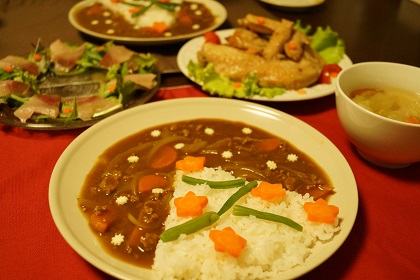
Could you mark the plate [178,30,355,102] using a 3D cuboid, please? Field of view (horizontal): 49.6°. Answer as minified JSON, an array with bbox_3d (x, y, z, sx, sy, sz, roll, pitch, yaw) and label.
[{"bbox_3d":[0.072,-0.100,0.616,0.232,0.023,0.232,1,34,-1],"label":"plate"}]

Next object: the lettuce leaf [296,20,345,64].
[{"bbox_3d":[0.151,-0.137,0.646,0.075,0.045,0.060,2,34,0],"label":"lettuce leaf"}]

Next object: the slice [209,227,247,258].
[{"bbox_3d":[0.012,0.070,0.310,0.025,0.006,0.025,-1,49,-20],"label":"slice"}]

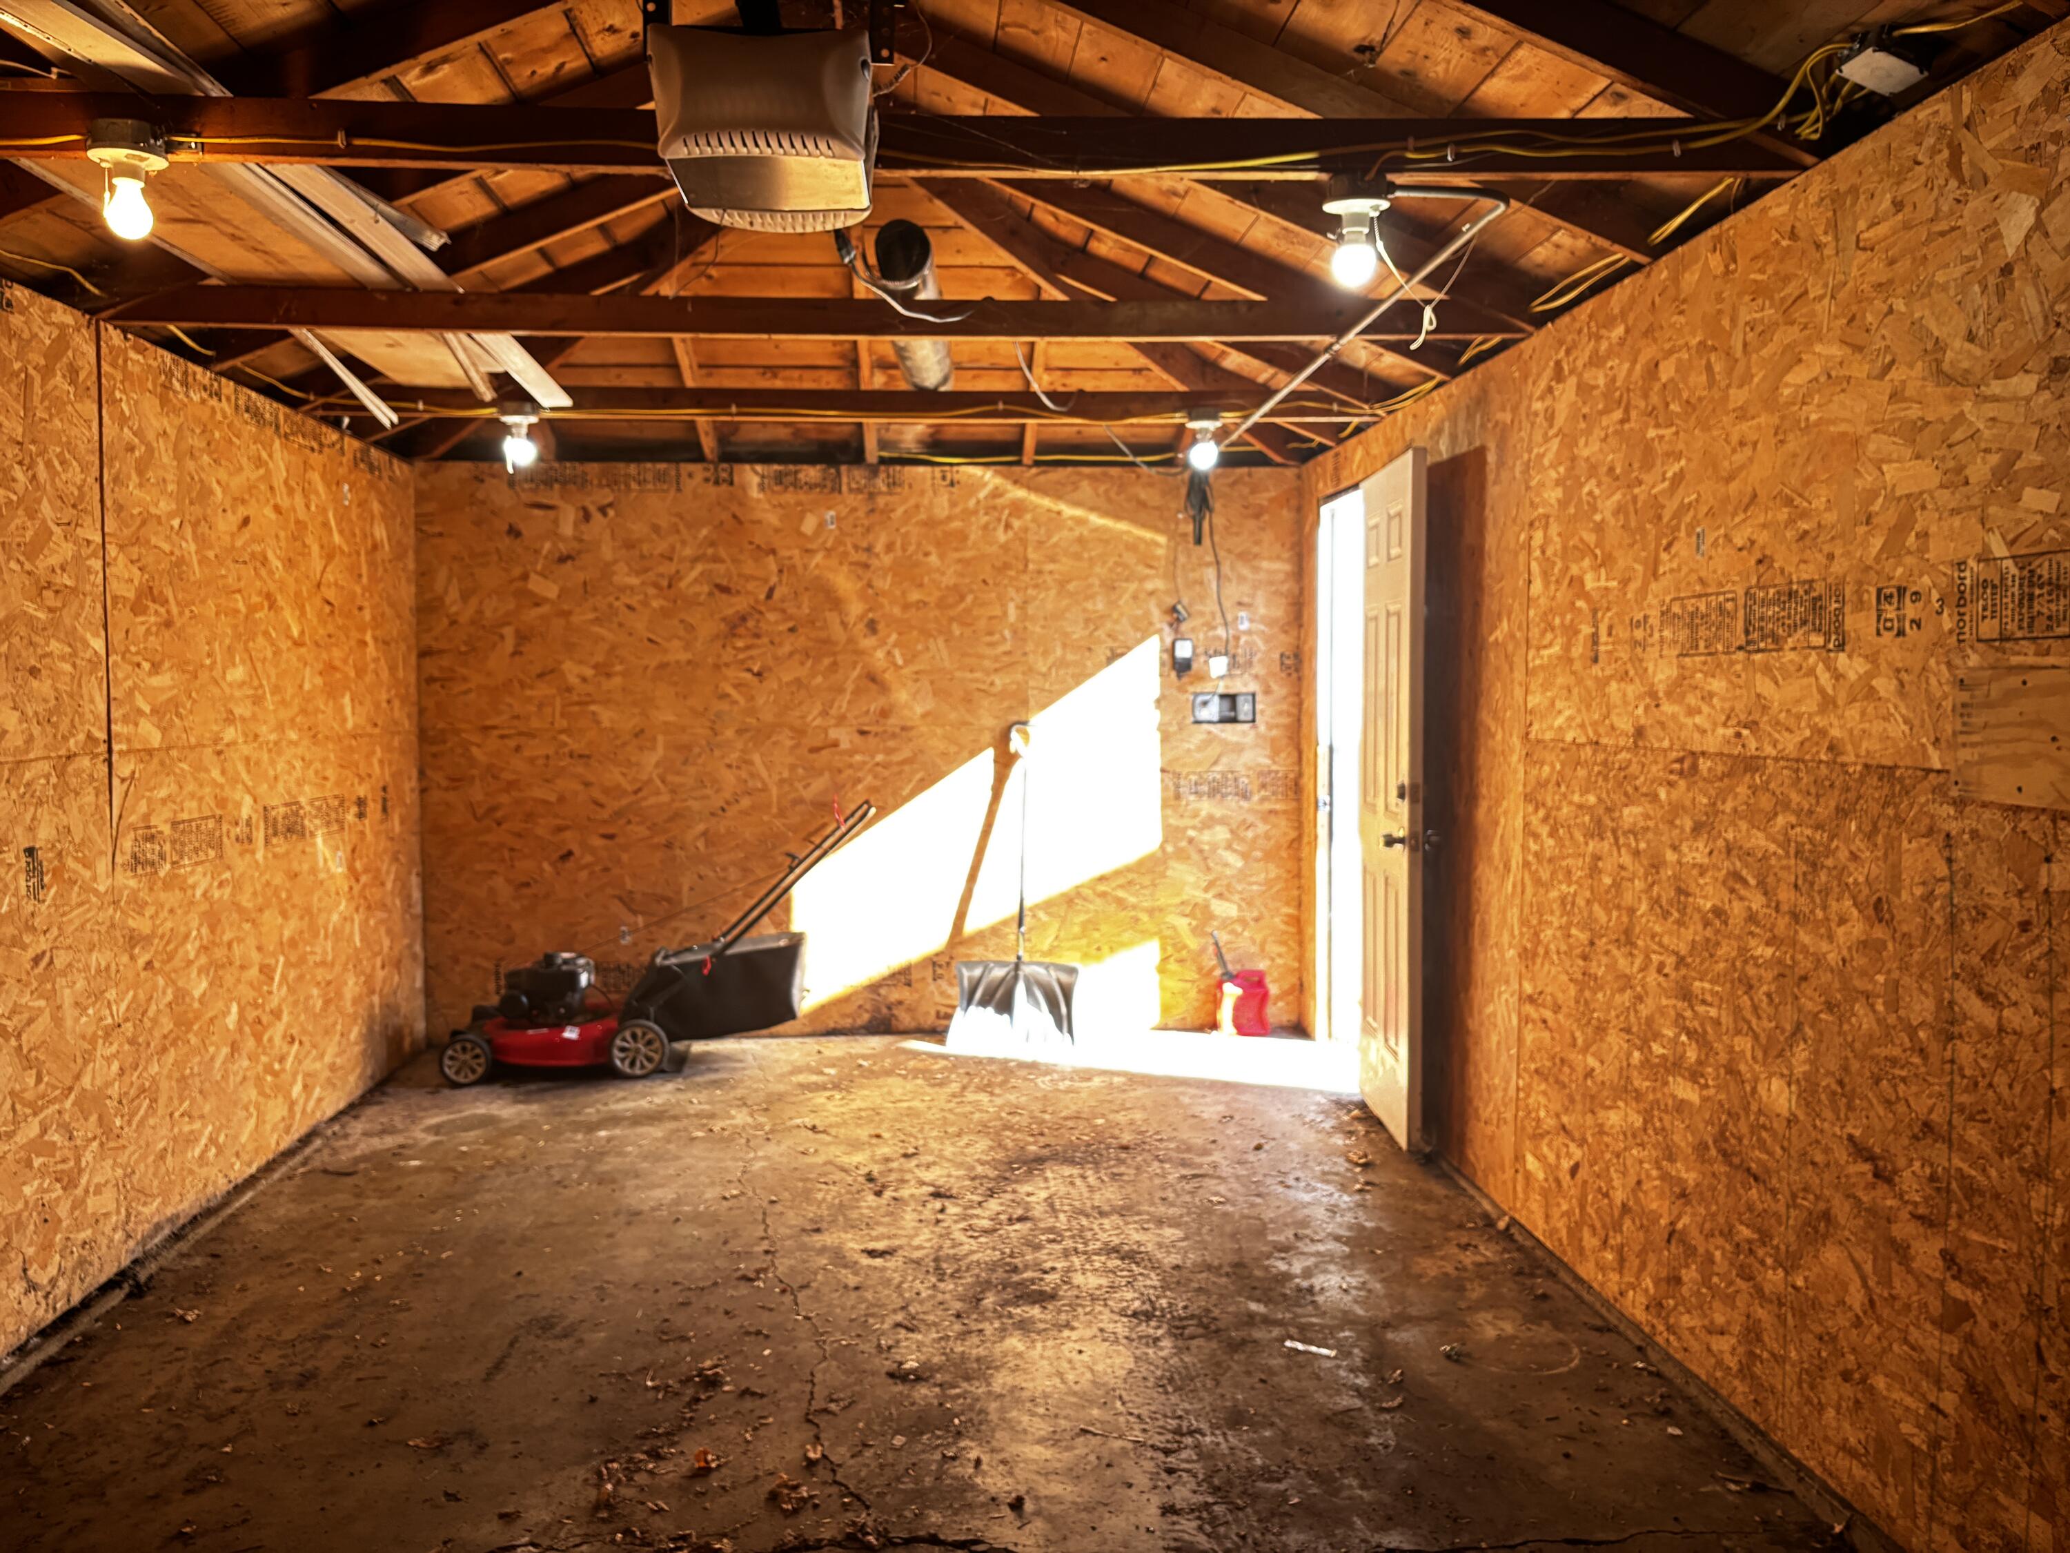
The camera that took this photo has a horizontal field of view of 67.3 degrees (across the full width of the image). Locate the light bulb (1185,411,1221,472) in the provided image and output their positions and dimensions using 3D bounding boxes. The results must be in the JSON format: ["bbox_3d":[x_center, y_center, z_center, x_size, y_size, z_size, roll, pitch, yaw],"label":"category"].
[{"bbox_3d":[0.539,-1.076,4.987,0.118,0.190,0.118,0,3,-4],"label":"light bulb"}]

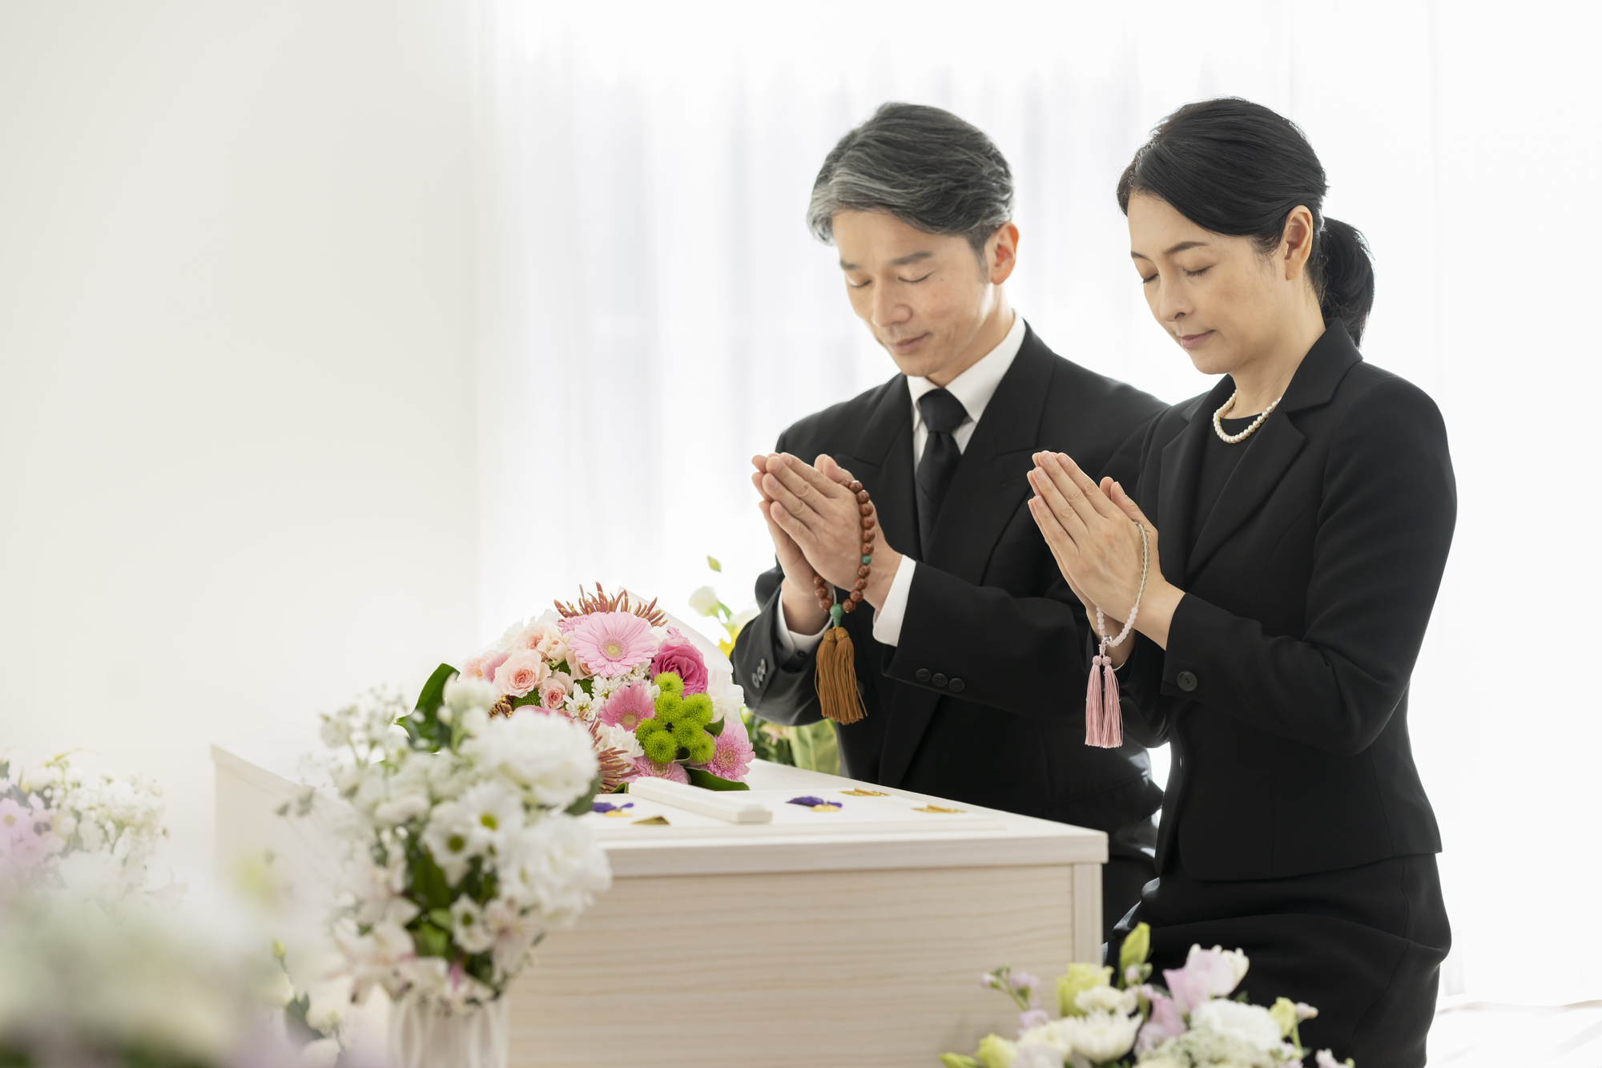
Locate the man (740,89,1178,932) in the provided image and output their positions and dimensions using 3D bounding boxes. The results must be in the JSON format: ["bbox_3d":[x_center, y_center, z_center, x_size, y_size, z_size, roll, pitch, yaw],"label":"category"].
[{"bbox_3d":[0.178,0.157,3.790,0.560,1.170,0.480,0,0,-33],"label":"man"}]

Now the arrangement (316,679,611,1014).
[{"bbox_3d":[-0.219,0.204,2.470,0.195,0.220,0.190,-1,0,0],"label":"arrangement"}]

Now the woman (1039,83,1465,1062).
[{"bbox_3d":[0.422,0.175,3.360,0.520,1.120,0.420,0,0,-27],"label":"woman"}]

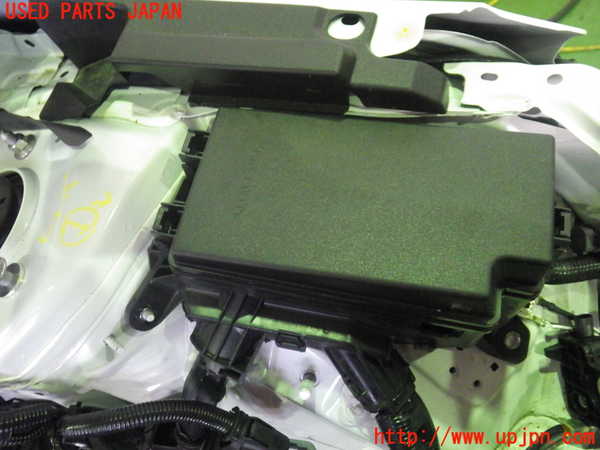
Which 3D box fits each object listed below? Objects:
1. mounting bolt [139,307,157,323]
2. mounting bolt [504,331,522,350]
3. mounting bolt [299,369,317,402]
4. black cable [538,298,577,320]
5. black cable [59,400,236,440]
[{"bbox_3d":[-0.146,0.086,0.515,0.015,0.011,0.015,-3,66,6],"label":"mounting bolt"},{"bbox_3d":[0.184,0.100,0.464,0.015,0.011,0.015,7,67,10],"label":"mounting bolt"},{"bbox_3d":[0.007,0.154,0.514,0.014,0.014,0.030,7,27,11],"label":"mounting bolt"},{"bbox_3d":[0.228,0.075,0.474,0.033,0.008,0.008,27,72,17],"label":"black cable"},{"bbox_3d":[-0.141,0.181,0.501,0.168,0.025,0.033,-3,66,6],"label":"black cable"}]

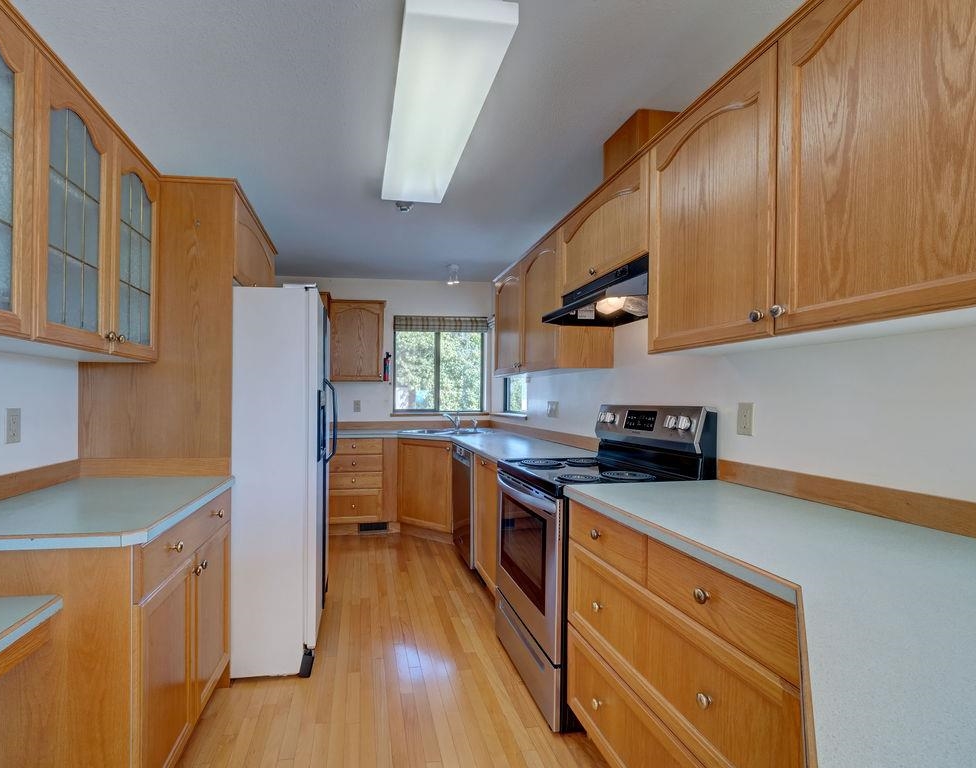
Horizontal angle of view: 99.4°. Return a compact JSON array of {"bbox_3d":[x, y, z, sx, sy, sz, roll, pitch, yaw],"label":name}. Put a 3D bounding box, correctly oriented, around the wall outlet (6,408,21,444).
[{"bbox_3d":[-1.706,0.151,1.498,0.012,0.126,0.068,0,-2,-16],"label":"wall outlet"}]

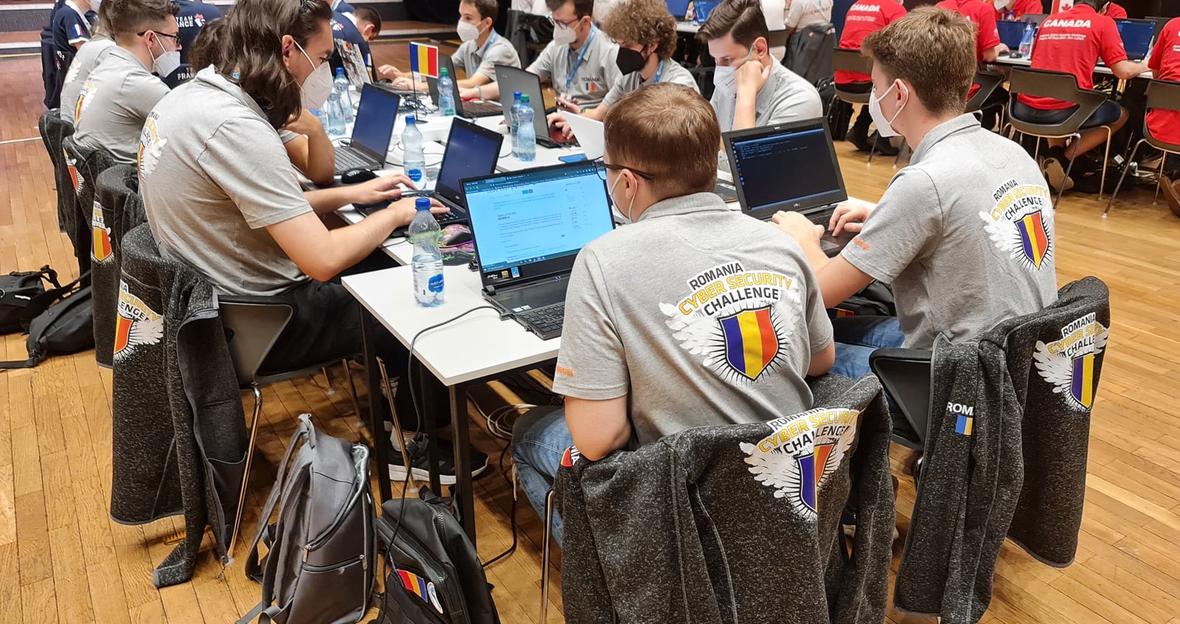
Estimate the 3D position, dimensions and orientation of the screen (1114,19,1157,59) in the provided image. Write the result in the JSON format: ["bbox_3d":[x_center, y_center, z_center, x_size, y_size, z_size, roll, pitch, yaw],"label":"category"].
[{"bbox_3d":[3.324,-1.721,5.393,0.330,0.236,0.350,-15,27,-30],"label":"screen"}]

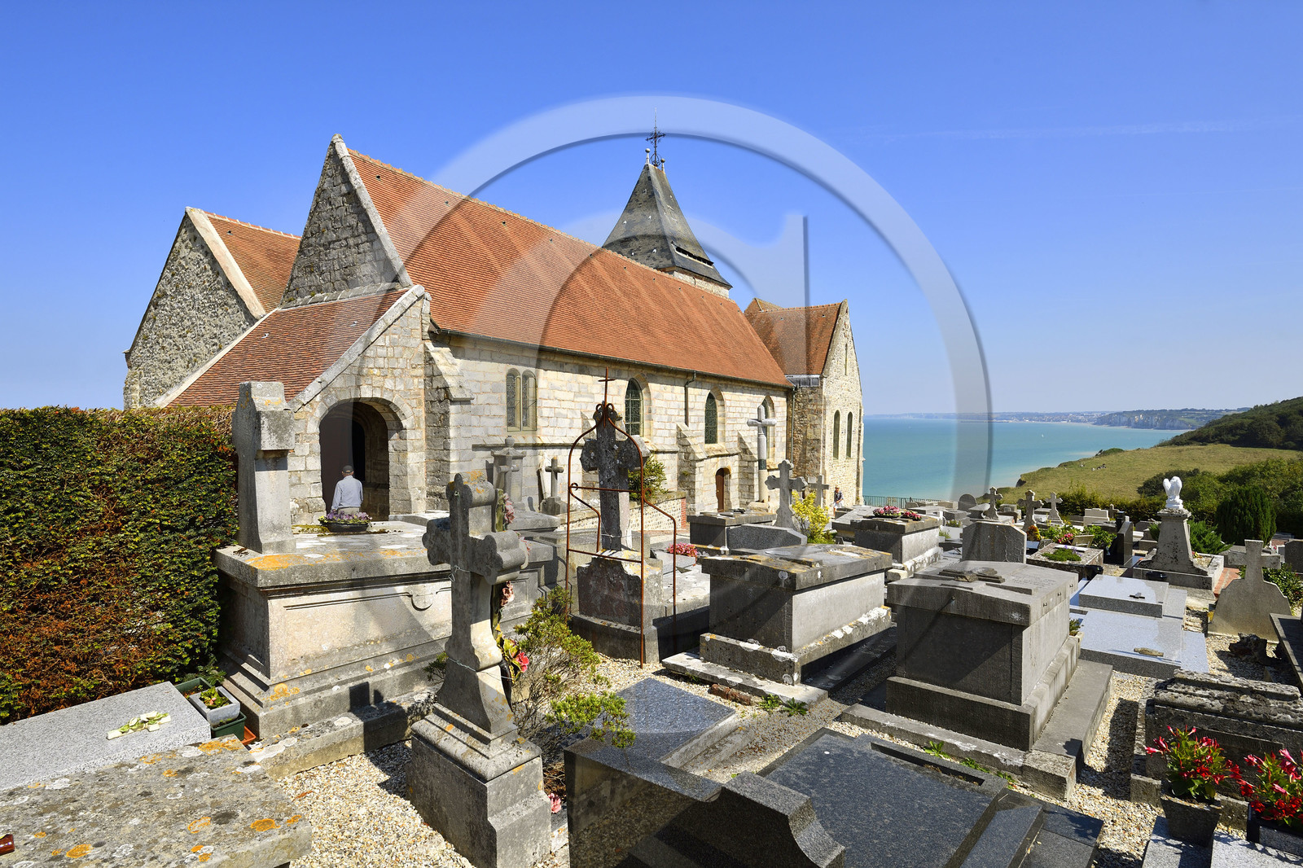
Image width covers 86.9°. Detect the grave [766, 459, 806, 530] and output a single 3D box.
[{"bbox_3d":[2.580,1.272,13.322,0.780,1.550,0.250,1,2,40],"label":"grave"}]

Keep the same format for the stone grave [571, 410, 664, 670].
[{"bbox_3d":[-0.312,0.879,6.682,0.900,2.370,0.380,1,2,40],"label":"stone grave"}]

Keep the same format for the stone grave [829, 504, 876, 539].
[{"bbox_3d":[5.869,2.605,18.758,1.150,0.680,2.100,1,2,34],"label":"stone grave"}]

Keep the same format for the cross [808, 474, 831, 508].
[{"bbox_3d":[4.765,1.793,19.520,0.620,1.250,0.160,1,2,38],"label":"cross"}]

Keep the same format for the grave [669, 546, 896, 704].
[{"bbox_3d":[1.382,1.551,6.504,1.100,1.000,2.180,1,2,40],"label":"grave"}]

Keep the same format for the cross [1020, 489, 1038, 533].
[{"bbox_3d":[9.916,2.115,18.021,0.650,1.300,0.200,2,2,39],"label":"cross"}]

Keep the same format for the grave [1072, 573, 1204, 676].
[{"bbox_3d":[6.874,2.533,9.641,1.420,0.350,4.300,2,2,39],"label":"grave"}]

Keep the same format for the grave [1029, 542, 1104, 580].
[{"bbox_3d":[8.653,2.663,14.400,1.050,0.320,2.100,2,2,40],"label":"grave"}]

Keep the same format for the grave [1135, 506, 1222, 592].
[{"bbox_3d":[10.396,2.080,13.555,1.150,1.340,2.450,2,3,42],"label":"grave"}]

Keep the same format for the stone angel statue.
[{"bbox_3d":[9.805,1.109,12.909,0.400,0.632,0.340,2,2,39],"label":"stone angel statue"}]

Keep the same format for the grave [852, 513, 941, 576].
[{"bbox_3d":[4.408,1.825,12.191,0.950,0.870,2.000,1,2,40],"label":"grave"}]

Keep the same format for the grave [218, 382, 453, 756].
[{"bbox_3d":[-1.787,0.636,4.613,1.100,1.880,2.000,1,2,40],"label":"grave"}]

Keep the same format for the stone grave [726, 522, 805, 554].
[{"bbox_3d":[2.145,1.995,12.887,1.500,0.580,0.200,1,2,40],"label":"stone grave"}]

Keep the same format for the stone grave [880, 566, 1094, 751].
[{"bbox_3d":[2.582,1.421,5.177,0.900,0.930,2.000,1,2,40],"label":"stone grave"}]

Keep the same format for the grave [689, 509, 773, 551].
[{"bbox_3d":[1.783,1.981,14.656,0.940,0.850,2.000,1,2,40],"label":"grave"}]

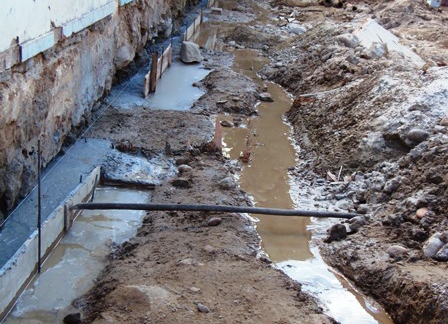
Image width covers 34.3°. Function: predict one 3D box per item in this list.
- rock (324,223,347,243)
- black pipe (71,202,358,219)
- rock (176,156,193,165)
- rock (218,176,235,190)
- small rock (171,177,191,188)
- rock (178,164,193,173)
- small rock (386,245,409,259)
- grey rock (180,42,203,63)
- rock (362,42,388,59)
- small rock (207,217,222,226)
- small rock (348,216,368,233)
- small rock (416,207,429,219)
[{"bbox_3d":[0.651,0.408,4.176,0.109,0.102,0.096,3,17,9],"label":"rock"},{"bbox_3d":[-0.031,0.303,4.415,1.794,0.034,0.034,3,17,-11],"label":"black pipe"},{"bbox_3d":[-0.296,-0.011,5.364,0.111,0.054,0.098,-1,17,-3],"label":"rock"},{"bbox_3d":[0.017,0.145,4.839,0.107,0.090,0.094,0,17,0],"label":"rock"},{"bbox_3d":[-0.287,0.142,4.843,0.127,0.072,0.112,-1,17,-3],"label":"small rock"},{"bbox_3d":[-0.275,0.048,5.168,0.100,0.057,0.088,-1,17,-3],"label":"rock"},{"bbox_3d":[0.870,0.451,3.629,0.103,0.059,0.090,4,18,13],"label":"small rock"},{"bbox_3d":[-0.469,-1.583,10.380,0.308,0.316,0.271,-1,17,-3],"label":"grey rock"},{"bbox_3d":[1.764,-1.290,8.386,0.278,0.184,0.244,4,18,12],"label":"rock"},{"bbox_3d":[-0.052,0.348,4.202,0.081,0.055,0.071,0,17,-1],"label":"small rock"},{"bbox_3d":[0.780,0.368,4.237,0.105,0.100,0.093,3,17,10],"label":"small rock"},{"bbox_3d":[1.081,0.276,3.948,0.065,0.063,0.058,5,18,15],"label":"small rock"}]

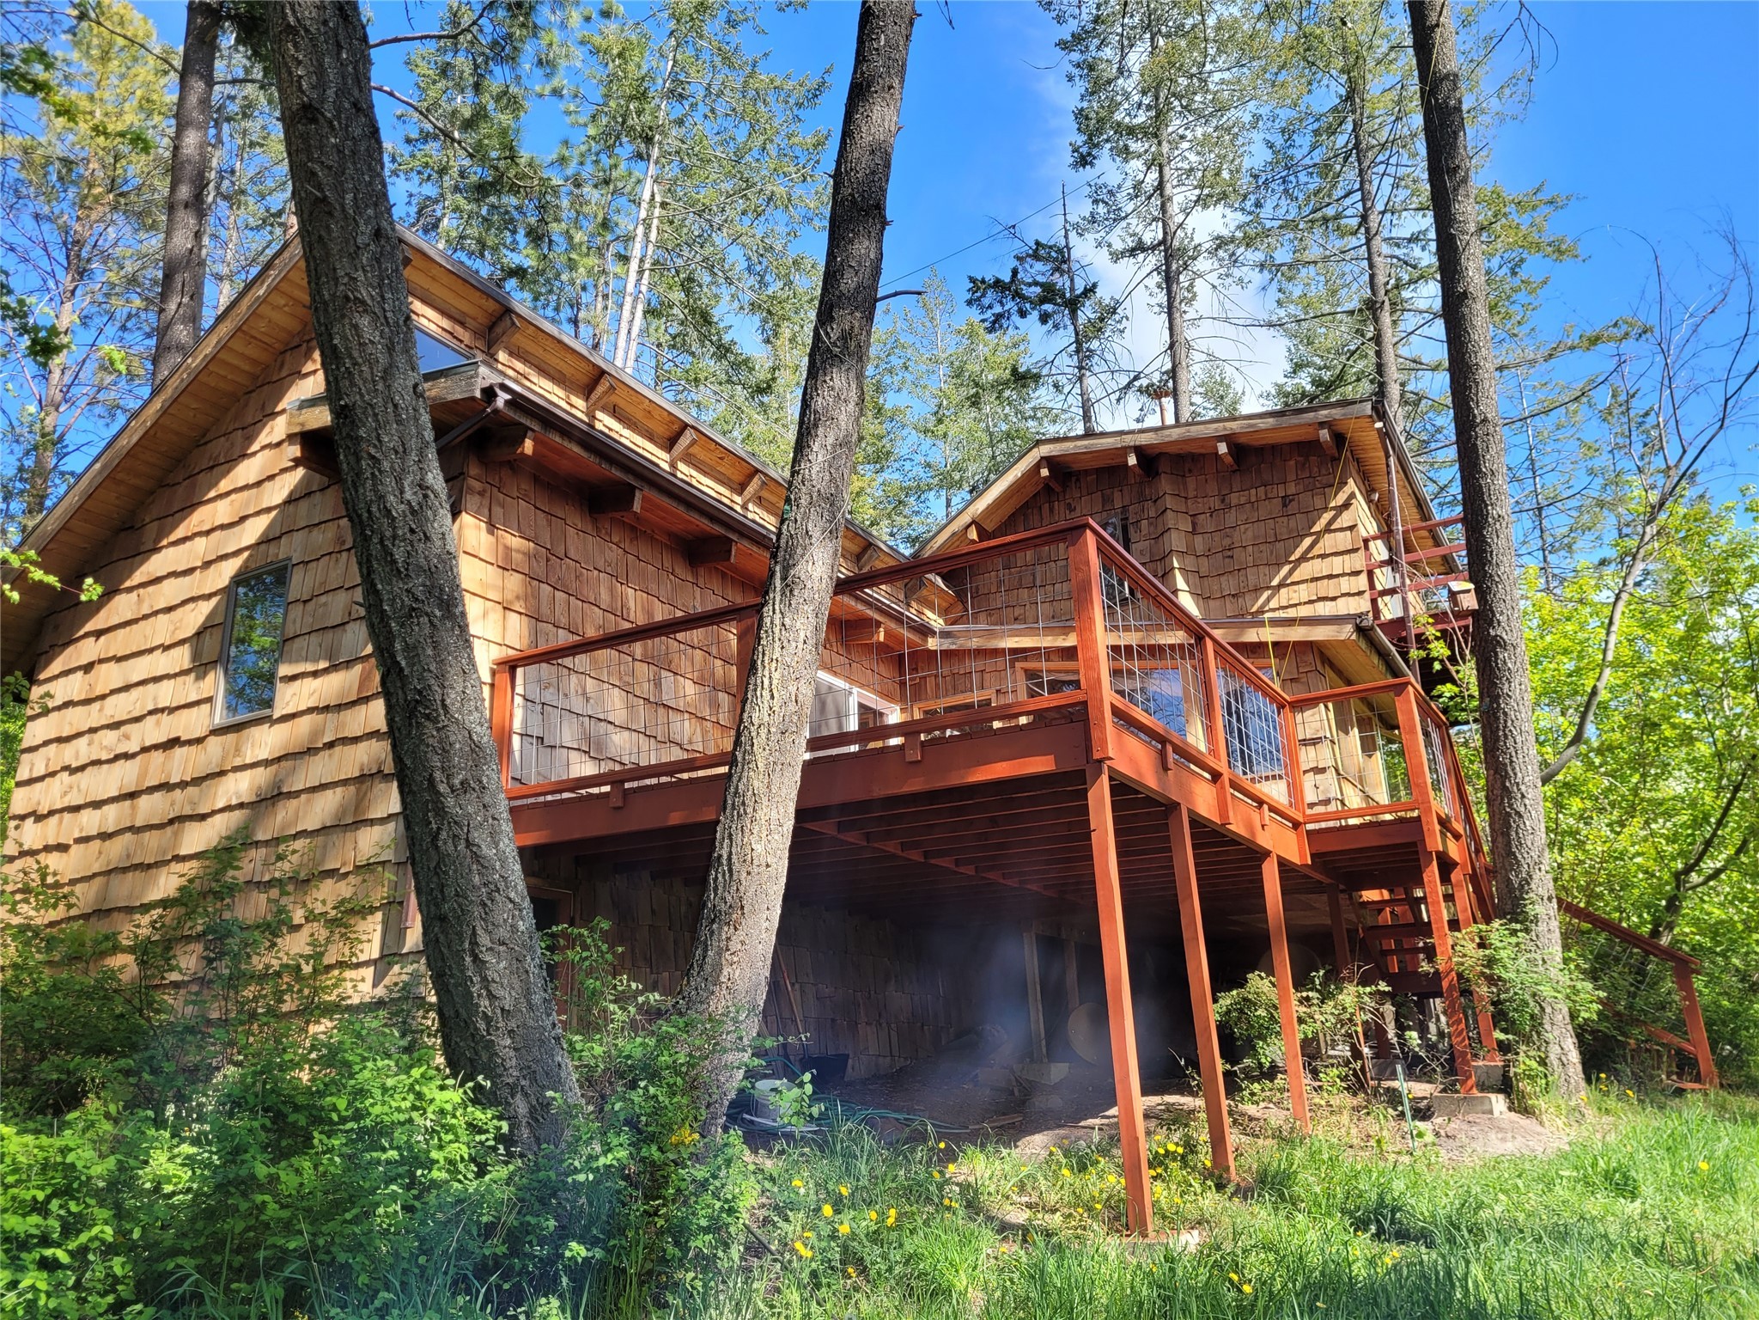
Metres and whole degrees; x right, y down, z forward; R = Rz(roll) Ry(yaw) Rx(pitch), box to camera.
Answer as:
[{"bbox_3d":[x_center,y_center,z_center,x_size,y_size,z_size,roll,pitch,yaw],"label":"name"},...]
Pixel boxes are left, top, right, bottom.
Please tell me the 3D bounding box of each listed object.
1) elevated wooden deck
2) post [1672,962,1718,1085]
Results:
[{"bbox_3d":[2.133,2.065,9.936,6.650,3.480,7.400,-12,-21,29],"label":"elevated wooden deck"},{"bbox_3d":[6.623,2.954,10.717,0.100,0.987,0.100,-12,-21,29],"label":"post"}]

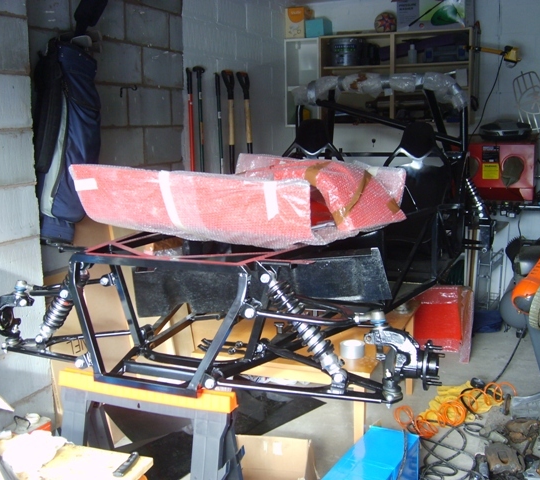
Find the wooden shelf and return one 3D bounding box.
[{"bbox_3d":[0.892,-1.311,5.329,1.520,0.720,0.300,4,11,23],"label":"wooden shelf"}]

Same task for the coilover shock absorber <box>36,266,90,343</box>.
[{"bbox_3d":[-0.669,0.202,2.058,0.070,0.350,0.070,41,24,12],"label":"coilover shock absorber"}]

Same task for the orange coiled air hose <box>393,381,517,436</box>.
[{"bbox_3d":[0.979,0.863,3.322,0.690,0.090,0.250,-5,11,-24],"label":"orange coiled air hose"}]

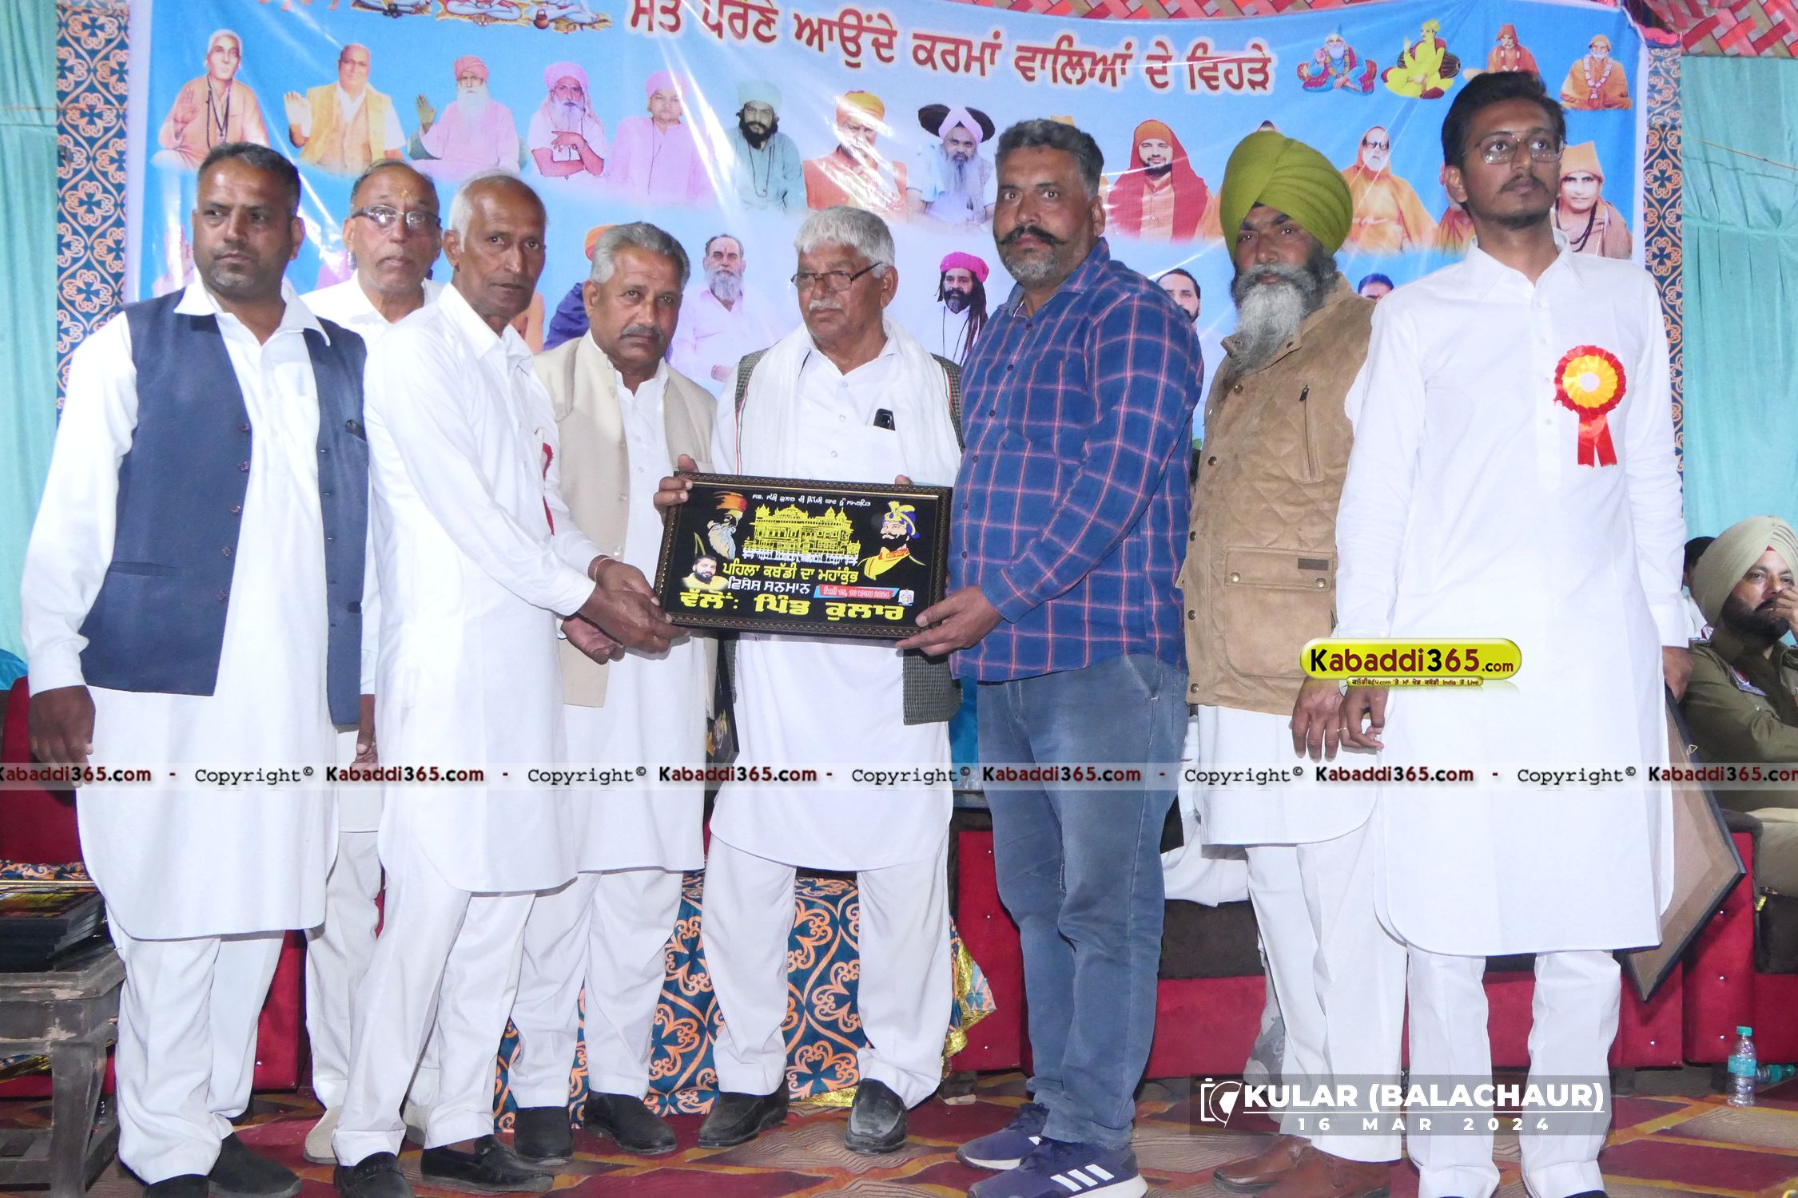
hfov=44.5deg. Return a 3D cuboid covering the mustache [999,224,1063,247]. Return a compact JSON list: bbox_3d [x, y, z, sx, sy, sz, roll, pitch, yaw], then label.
[{"bbox_3d":[0.209,-0.573,3.460,0.106,0.035,0.042,0,-1,22],"label":"mustache"}]

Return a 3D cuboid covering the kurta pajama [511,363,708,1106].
[{"bbox_3d":[-0.504,0.240,3.950,0.500,1.350,0.330,0,0,-20],"label":"kurta pajama"}]

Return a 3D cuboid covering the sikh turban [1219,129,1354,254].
[{"bbox_3d":[0.627,-0.660,3.560,0.216,0.200,0.250,0,-1,26],"label":"sikh turban"}]

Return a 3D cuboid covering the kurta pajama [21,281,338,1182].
[{"bbox_3d":[-1.172,0.218,3.620,0.570,1.490,0.360,0,0,-38],"label":"kurta pajama"}]

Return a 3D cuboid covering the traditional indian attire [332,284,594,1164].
[{"bbox_3d":[-0.709,0.206,3.620,0.430,1.460,0.480,0,0,36],"label":"traditional indian attire"}]

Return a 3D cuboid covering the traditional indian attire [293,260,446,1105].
[{"bbox_3d":[-0.923,0.177,3.950,0.530,1.510,0.320,0,0,-14],"label":"traditional indian attire"}]

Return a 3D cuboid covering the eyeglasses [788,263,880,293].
[{"bbox_3d":[-0.092,-0.565,3.790,0.138,0.042,0.140,0,20,37],"label":"eyeglasses"}]

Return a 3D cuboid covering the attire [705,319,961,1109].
[{"bbox_3d":[-0.121,0.206,3.970,0.500,1.440,0.370,0,0,8],"label":"attire"}]

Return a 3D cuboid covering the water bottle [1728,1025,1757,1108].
[{"bbox_3d":[1.631,0.905,4.250,0.056,0.156,0.056,0,-1,0],"label":"water bottle"}]

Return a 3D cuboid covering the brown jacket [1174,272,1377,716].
[{"bbox_3d":[0.635,-0.174,3.670,0.320,0.740,0.470,0,0,-35],"label":"brown jacket"}]

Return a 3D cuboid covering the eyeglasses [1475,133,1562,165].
[{"bbox_3d":[0.928,-0.664,3.340,0.138,0.046,0.140,0,-5,-2],"label":"eyeglasses"}]

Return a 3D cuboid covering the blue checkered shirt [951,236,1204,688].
[{"bbox_3d":[0.285,-0.222,3.530,0.460,0.700,0.340,-1,-1,45],"label":"blue checkered shirt"}]

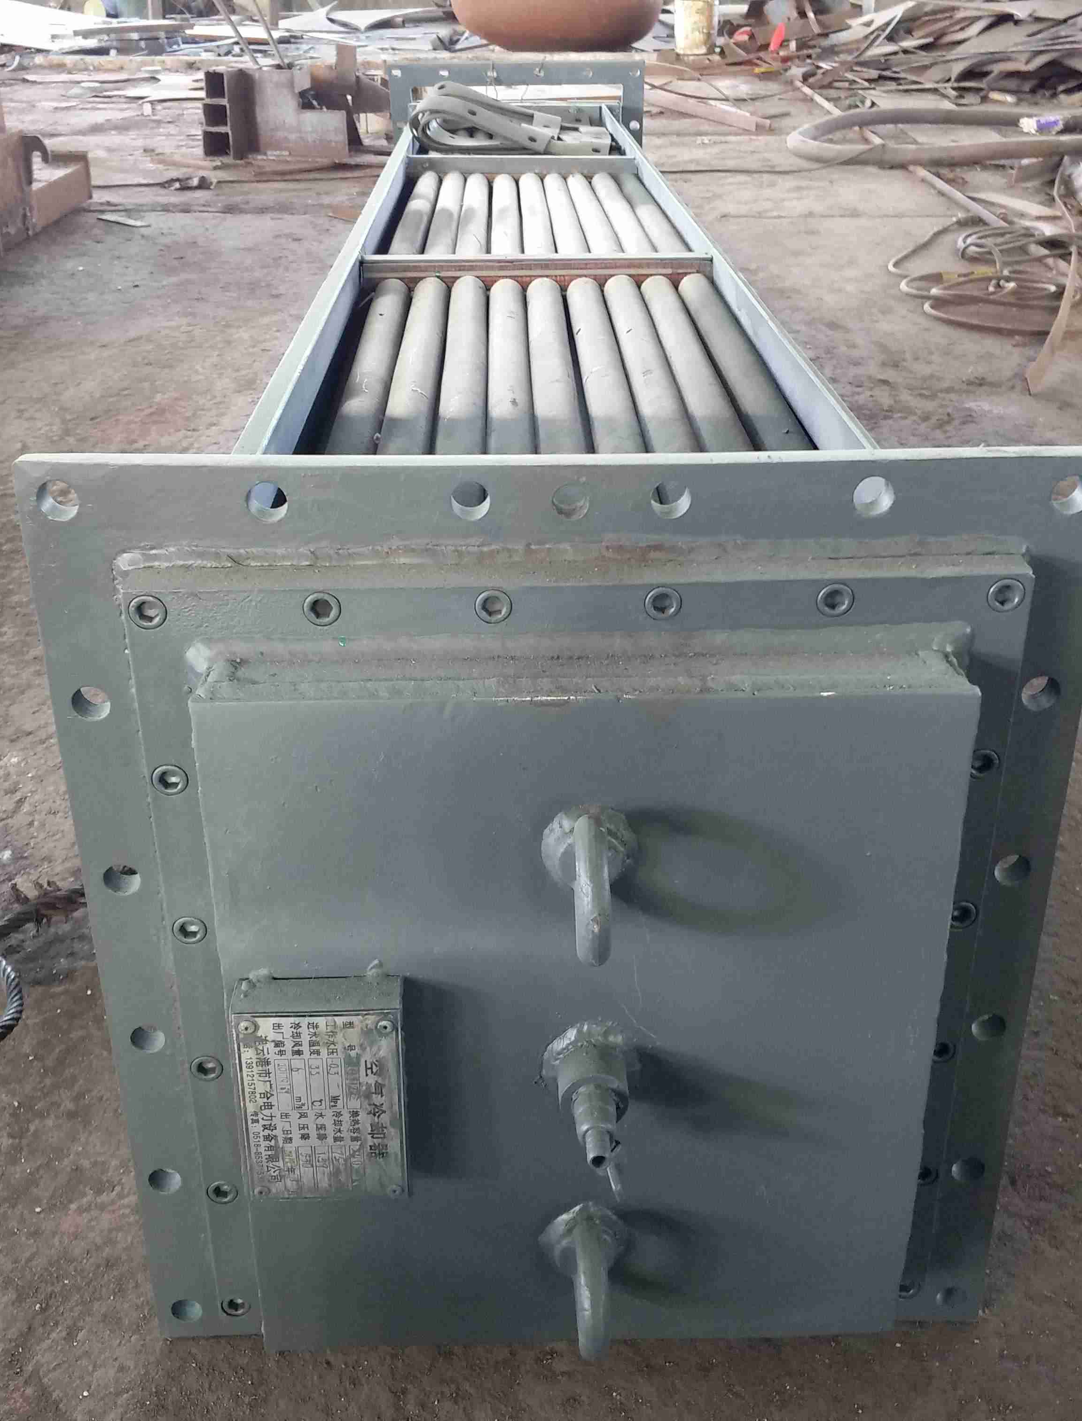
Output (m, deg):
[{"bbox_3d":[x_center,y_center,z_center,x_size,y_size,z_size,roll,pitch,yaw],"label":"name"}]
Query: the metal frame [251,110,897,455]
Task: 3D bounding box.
[{"bbox_3d":[-0.022,-0.541,2.172,0.460,0.529,2.838,-1,29,-1],"label":"metal frame"}]

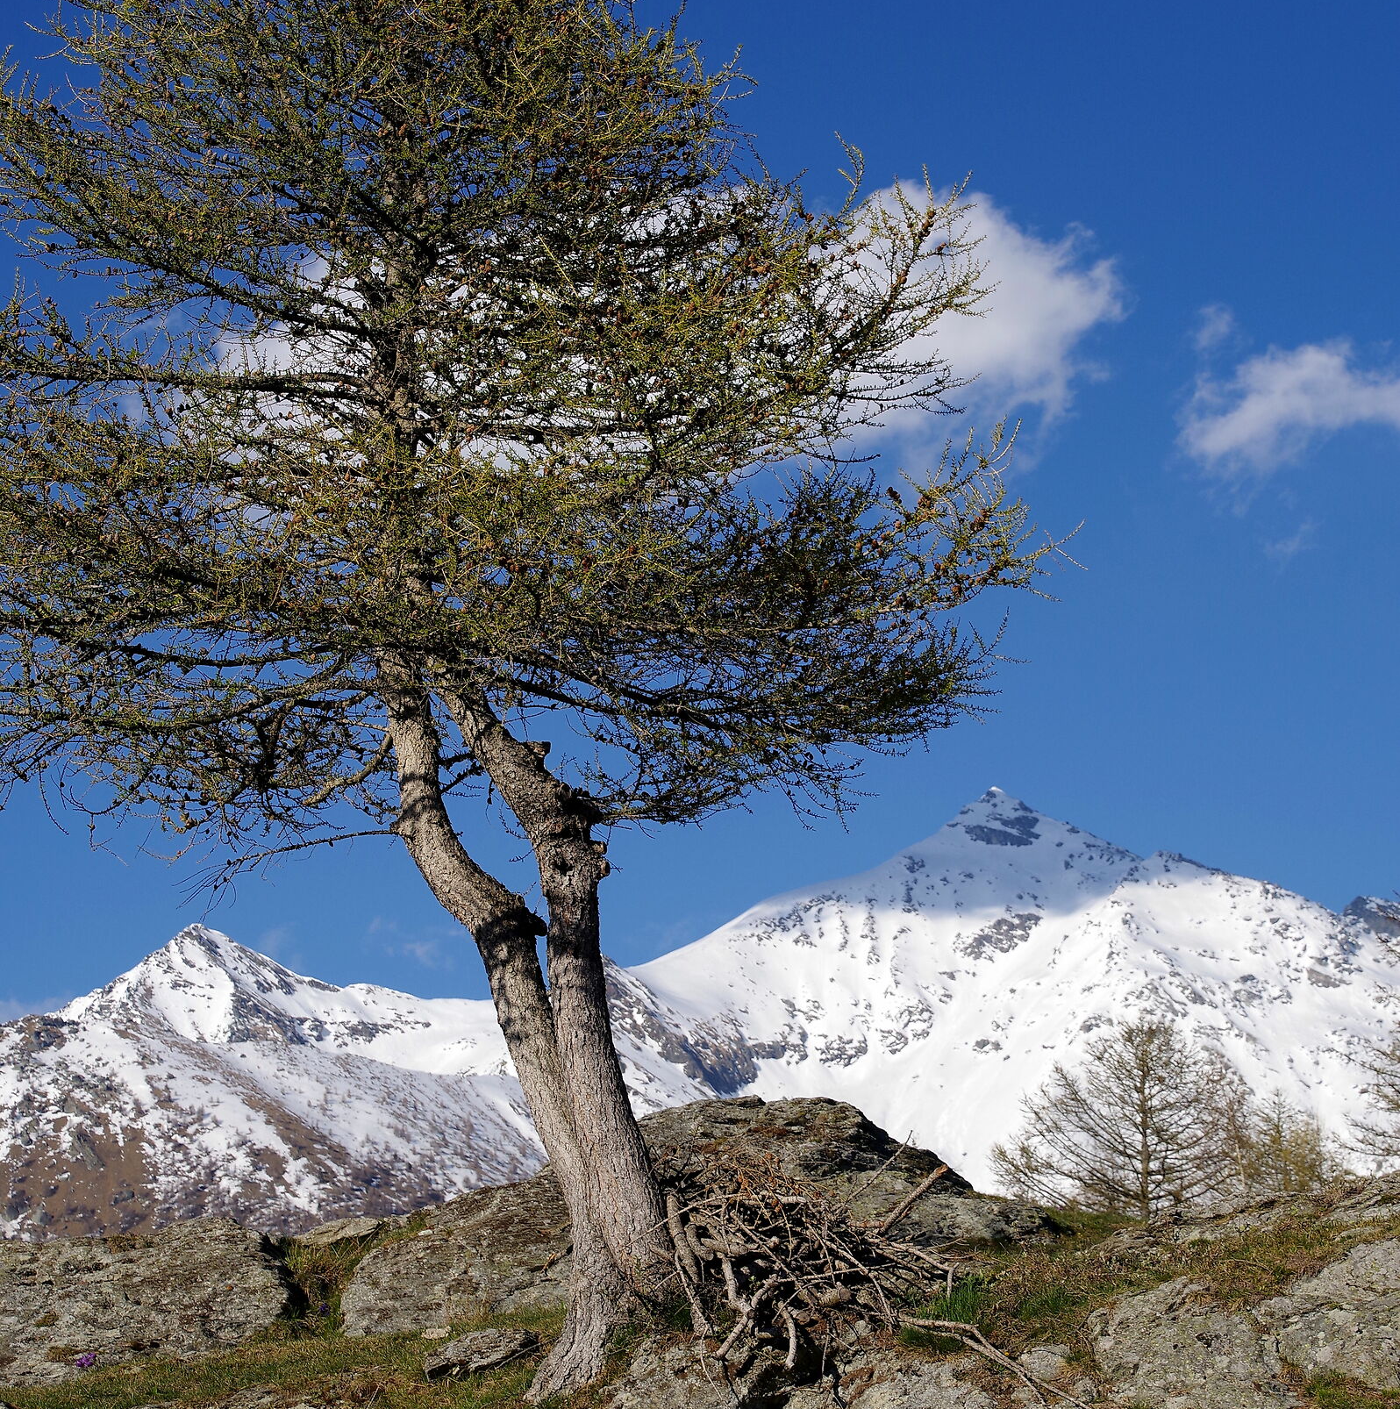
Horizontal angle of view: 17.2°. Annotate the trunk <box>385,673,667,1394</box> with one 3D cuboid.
[{"bbox_3d":[-0.759,1.443,20.200,1.220,3.150,0.750,0,-7,0],"label":"trunk"}]

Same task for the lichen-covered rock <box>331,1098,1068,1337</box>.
[{"bbox_3d":[-0.023,2.382,21.600,3.300,1.100,2.100,0,-7,0],"label":"lichen-covered rock"}]

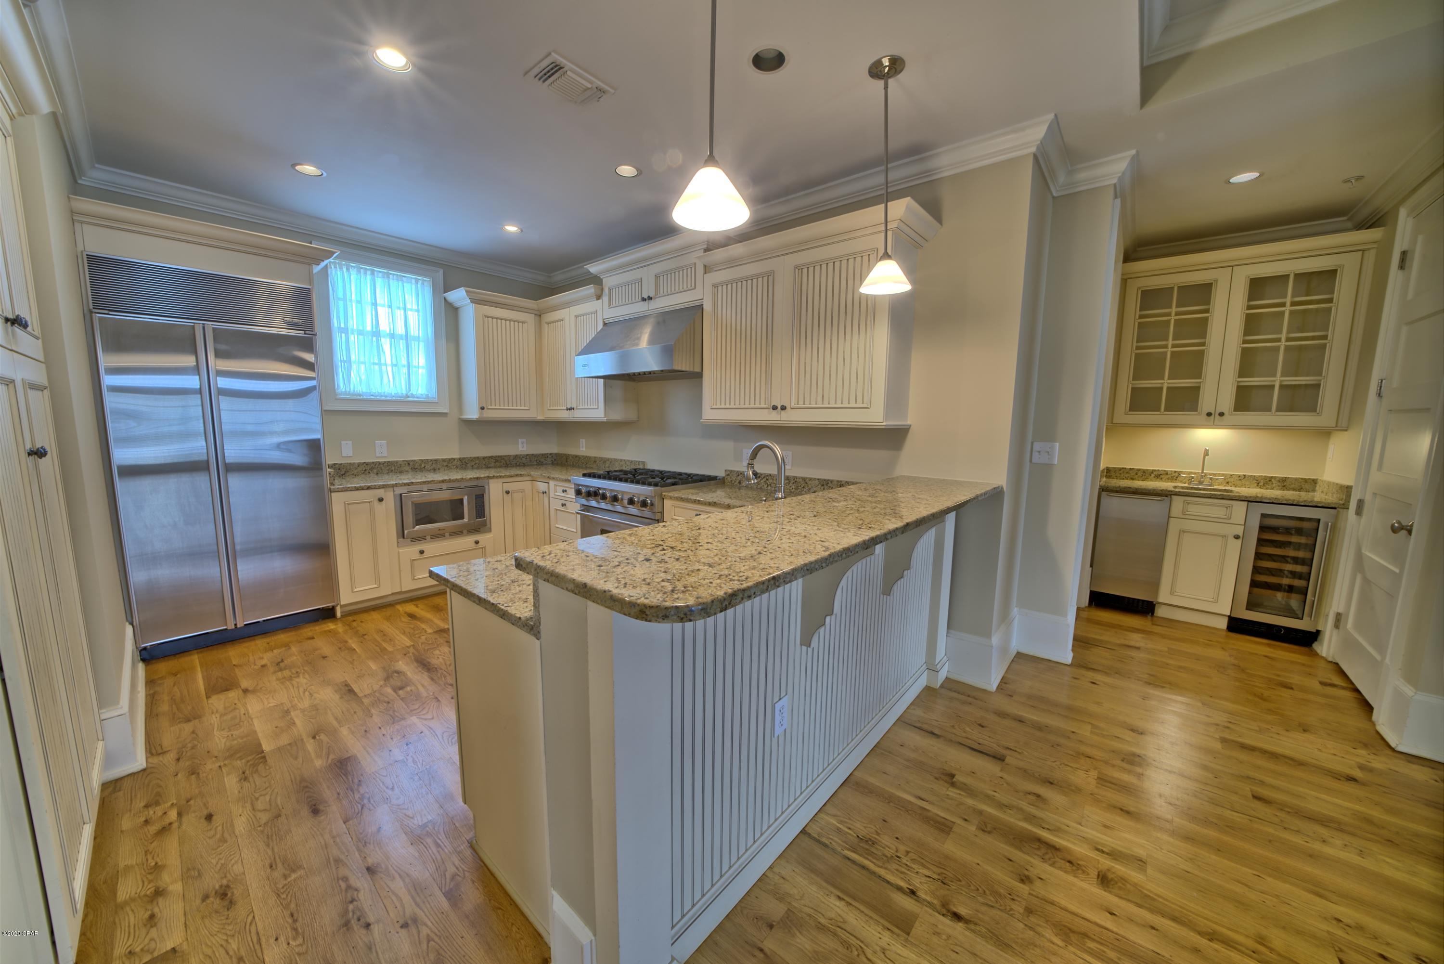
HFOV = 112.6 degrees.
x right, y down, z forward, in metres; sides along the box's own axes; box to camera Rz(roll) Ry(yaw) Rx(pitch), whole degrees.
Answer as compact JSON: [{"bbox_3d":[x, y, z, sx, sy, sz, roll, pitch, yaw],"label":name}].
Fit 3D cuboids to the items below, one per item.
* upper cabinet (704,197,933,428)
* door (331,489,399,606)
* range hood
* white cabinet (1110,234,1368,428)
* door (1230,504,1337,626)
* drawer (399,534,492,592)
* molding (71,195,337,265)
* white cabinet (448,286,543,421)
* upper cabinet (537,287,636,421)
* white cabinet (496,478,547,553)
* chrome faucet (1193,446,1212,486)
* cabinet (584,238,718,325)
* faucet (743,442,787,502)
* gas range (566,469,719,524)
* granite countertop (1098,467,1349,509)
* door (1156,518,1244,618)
[{"bbox_3d":[0.472,-0.843,2.779,1.330,1.042,0.460,6,9,39],"label":"upper cabinet"},{"bbox_3d":[-2.557,0.454,3.435,0.028,0.788,0.310,7,9,41],"label":"door"},{"bbox_3d":[-0.493,-0.975,3.458,1.015,0.440,0.620,7,9,40],"label":"range hood"},{"bbox_3d":[3.536,-0.977,3.390,1.200,1.170,0.410,6,9,37],"label":"white cabinet"},{"bbox_3d":[3.585,0.536,3.085,0.364,0.770,0.048,7,9,41],"label":"door"},{"bbox_3d":[-2.322,0.576,3.889,0.590,0.315,0.700,7,9,40],"label":"drawer"},{"bbox_3d":[-2.811,-1.364,2.704,0.140,0.120,1.040,7,9,40],"label":"molding"},{"bbox_3d":[-2.050,-1.105,4.418,0.440,1.085,0.680,7,9,41],"label":"white cabinet"},{"bbox_3d":[-1.244,-1.087,4.335,1.040,1.085,0.440,7,9,41],"label":"upper cabinet"},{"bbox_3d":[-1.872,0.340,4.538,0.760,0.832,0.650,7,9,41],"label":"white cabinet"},{"bbox_3d":[3.656,-0.111,3.653,0.125,0.305,0.160,7,9,41],"label":"chrome faucet"},{"bbox_3d":[-0.441,-1.442,3.575,1.240,0.410,0.450,7,9,41],"label":"cabinet"},{"bbox_3d":[0.176,0.029,1.947,0.205,0.386,0.060,7,9,41],"label":"faucet"},{"bbox_3d":[-0.560,0.438,3.562,0.890,0.960,0.750,7,9,40],"label":"gas range"},{"bbox_3d":[3.456,0.026,3.426,1.200,0.143,0.640,6,9,37],"label":"granite countertop"},{"bbox_3d":[3.309,0.578,3.337,0.364,0.622,0.030,7,9,40],"label":"door"}]

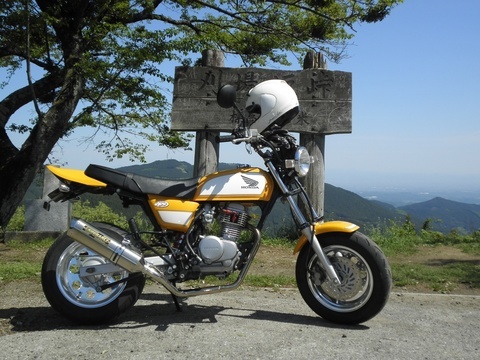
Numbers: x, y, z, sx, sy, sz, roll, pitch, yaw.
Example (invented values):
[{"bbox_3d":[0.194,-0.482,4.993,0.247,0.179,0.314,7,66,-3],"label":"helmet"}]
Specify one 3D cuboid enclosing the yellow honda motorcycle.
[{"bbox_3d":[-0.081,0.146,2.669,1.700,1.130,0.740,2,2,-8],"label":"yellow honda motorcycle"}]

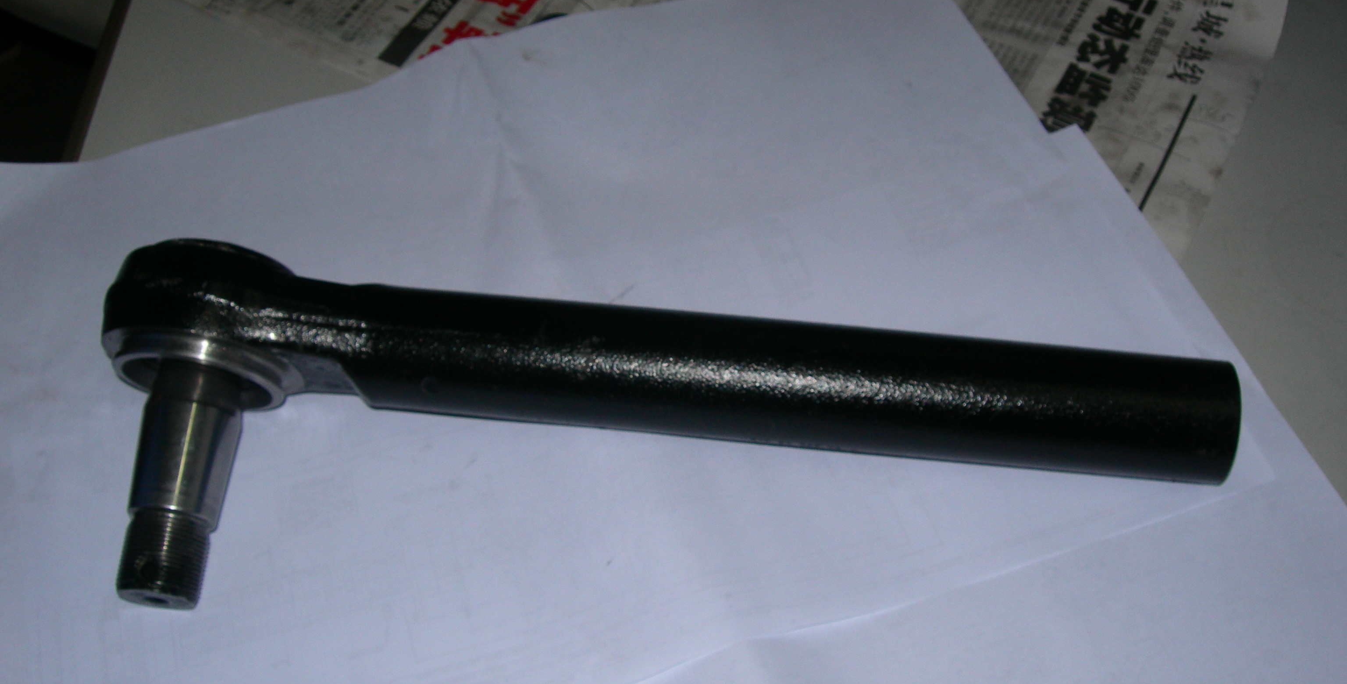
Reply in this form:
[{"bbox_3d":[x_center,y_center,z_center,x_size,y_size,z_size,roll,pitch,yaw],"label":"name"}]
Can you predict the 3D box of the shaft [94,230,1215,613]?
[{"bbox_3d":[-0.007,0.041,0.479,0.372,0.067,0.115,5,65,2],"label":"shaft"}]

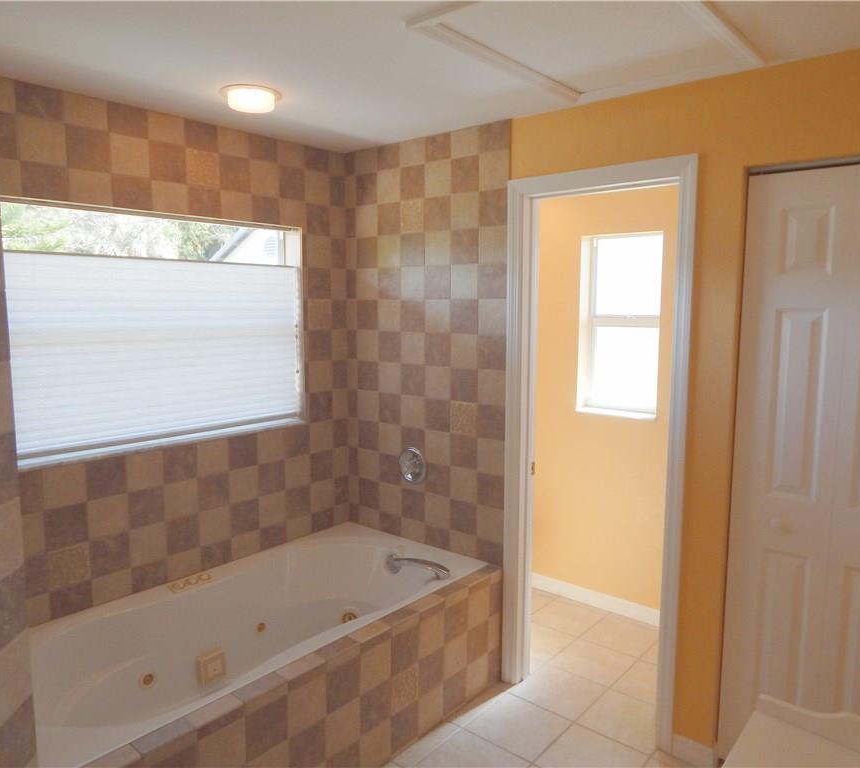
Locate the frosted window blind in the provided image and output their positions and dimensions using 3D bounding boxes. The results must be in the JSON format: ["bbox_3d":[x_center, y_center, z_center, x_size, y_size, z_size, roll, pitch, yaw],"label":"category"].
[{"bbox_3d":[-1.053,-0.154,2.661,0.035,0.698,1.255,6,9,40],"label":"frosted window blind"}]

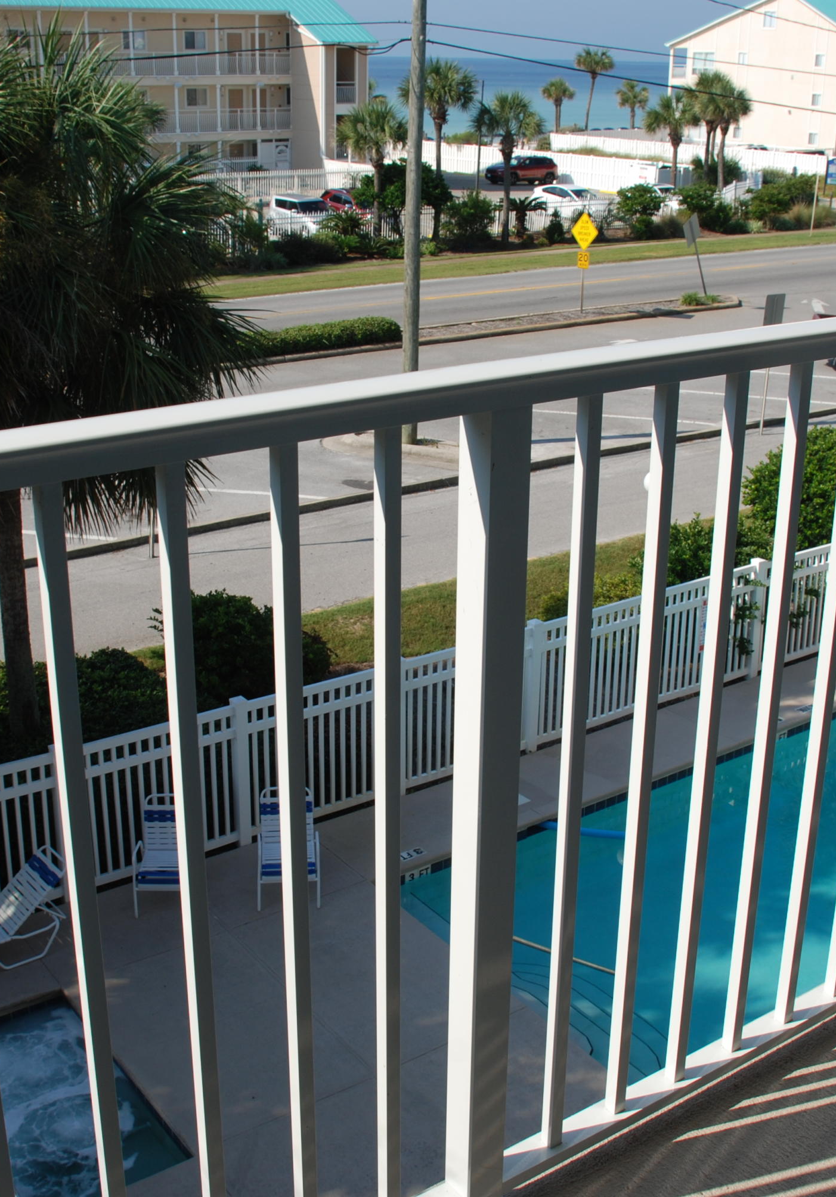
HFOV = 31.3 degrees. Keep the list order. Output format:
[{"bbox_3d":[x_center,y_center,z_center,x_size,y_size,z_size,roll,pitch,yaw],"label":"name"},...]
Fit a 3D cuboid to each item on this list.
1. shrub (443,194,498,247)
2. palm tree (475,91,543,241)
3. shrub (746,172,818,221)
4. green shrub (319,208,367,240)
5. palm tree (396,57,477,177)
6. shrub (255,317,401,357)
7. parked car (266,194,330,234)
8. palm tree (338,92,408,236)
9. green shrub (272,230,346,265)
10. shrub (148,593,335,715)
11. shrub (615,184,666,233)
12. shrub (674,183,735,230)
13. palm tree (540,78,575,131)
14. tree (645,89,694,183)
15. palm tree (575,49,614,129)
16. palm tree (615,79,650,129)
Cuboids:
[{"bbox_3d":[2.135,-15.150,59.885,2.243,2.140,2.243,2,20,2],"label":"shrub"},{"bbox_3d":[3.740,-17.604,61.093,2.975,5.974,2.975,2,20,3],"label":"palm tree"},{"bbox_3d":[17.819,-19.739,73.049,3.400,2.100,2.700,6,20,12],"label":"shrub"},{"bbox_3d":[-2.944,-14.862,59.871,1.906,1.449,1.906,0,20,-3],"label":"green shrub"},{"bbox_3d":[0.780,-17.721,59.525,3.200,7.000,3.200,1,20,0],"label":"palm tree"},{"bbox_3d":[-2.731,-7.029,39.679,5.100,0.580,1.200,-12,24,-31],"label":"shrub"},{"bbox_3d":[-4.597,-15.644,61.805,1.800,1.600,4.150,-10,23,-27],"label":"parked car"},{"bbox_3d":[-1.608,-16.781,58.862,2.921,5.787,2.921,0,20,-2],"label":"palm tree"},{"bbox_3d":[-4.064,-13.204,55.924,2.514,1.000,2.000,-1,20,-4],"label":"green shrub"},{"bbox_3d":[-1.816,0.836,15.960,1.900,1.850,1.800,-1,20,-7],"label":"shrub"},{"bbox_3d":[9.757,-16.899,65.019,2.192,2.150,2.192,4,20,8],"label":"shrub"},{"bbox_3d":[12.944,-17.725,67.428,2.700,2.000,2.400,5,20,10],"label":"shrub"},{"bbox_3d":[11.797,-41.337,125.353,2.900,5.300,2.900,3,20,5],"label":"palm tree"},{"bbox_3d":[14.797,-26.020,85.391,3.198,5.501,3.198,4,20,9],"label":"tree"},{"bbox_3d":[14.586,-41.544,123.132,3.300,7.500,3.200,3,20,6],"label":"palm tree"},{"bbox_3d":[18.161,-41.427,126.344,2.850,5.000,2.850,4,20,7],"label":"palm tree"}]

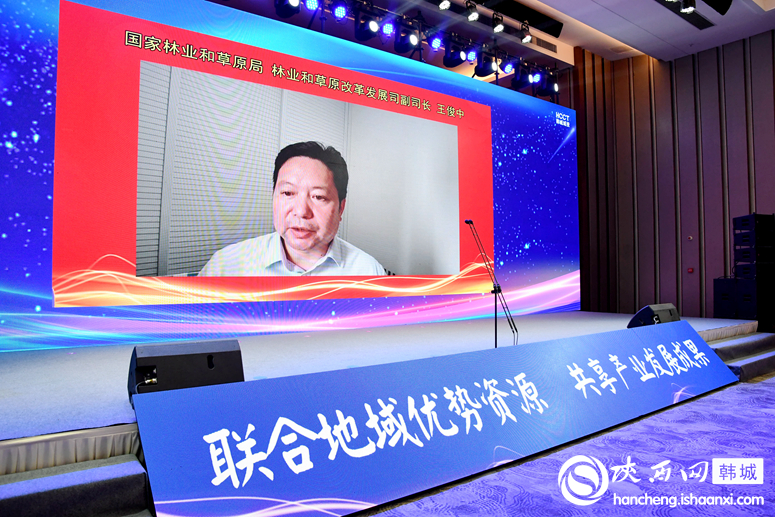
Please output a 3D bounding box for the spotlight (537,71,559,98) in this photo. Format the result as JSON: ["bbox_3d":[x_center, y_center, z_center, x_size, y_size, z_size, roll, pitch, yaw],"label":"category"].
[{"bbox_3d":[3.562,-3.858,11.507,0.340,0.440,0.340,1,-3,-38],"label":"spotlight"}]

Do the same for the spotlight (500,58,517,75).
[{"bbox_3d":[2.529,-4.014,10.806,0.240,0.260,0.260,1,39,-38],"label":"spotlight"}]

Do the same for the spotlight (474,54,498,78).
[{"bbox_3d":[1.976,-3.906,10.423,0.340,0.440,0.340,1,-3,-38],"label":"spotlight"}]

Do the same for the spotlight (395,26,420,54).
[{"bbox_3d":[0.360,-3.959,9.318,0.340,0.440,0.340,1,-3,-38],"label":"spotlight"}]

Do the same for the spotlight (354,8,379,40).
[{"bbox_3d":[-0.360,-3.989,8.827,0.340,0.440,0.340,1,-3,-38],"label":"spotlight"}]

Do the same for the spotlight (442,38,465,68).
[{"bbox_3d":[1.269,-3.936,9.940,0.340,0.440,0.340,1,-3,-38],"label":"spotlight"}]

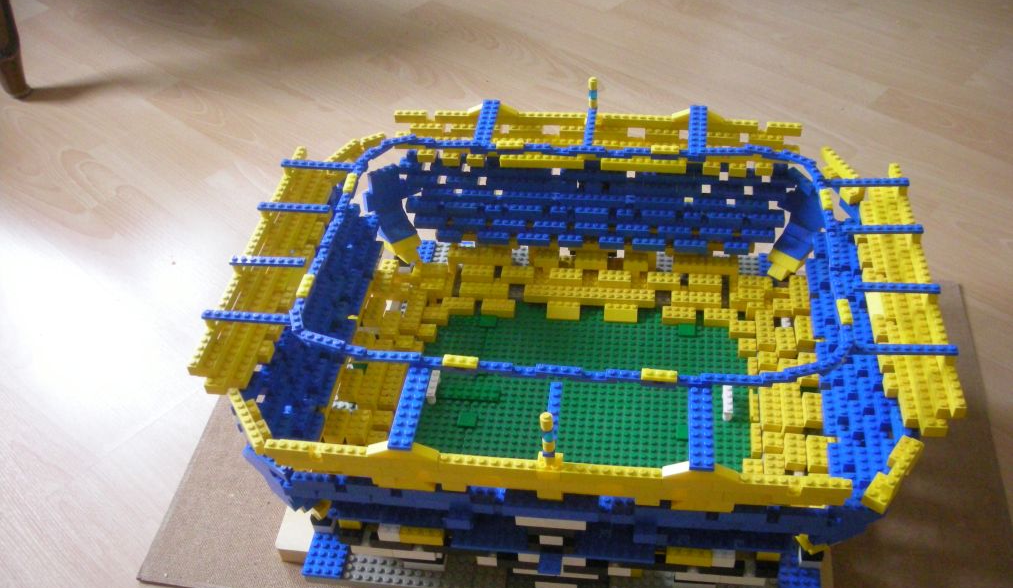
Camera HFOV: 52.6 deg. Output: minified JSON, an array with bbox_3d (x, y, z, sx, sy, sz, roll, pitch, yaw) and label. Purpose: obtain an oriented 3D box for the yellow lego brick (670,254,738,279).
[{"bbox_3d":[0.194,-0.029,0.994,0.064,0.011,0.016,2,42,8],"label":"yellow lego brick"}]

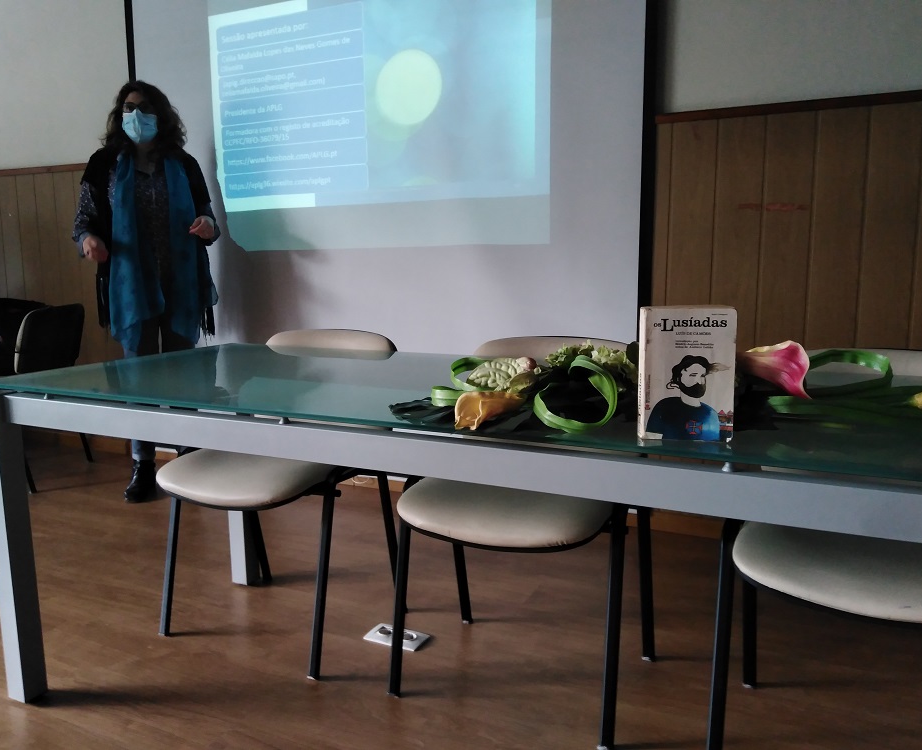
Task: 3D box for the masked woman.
[{"bbox_3d":[-1.315,-0.326,3.170,0.570,1.740,0.400,-3,9,-17],"label":"masked woman"}]

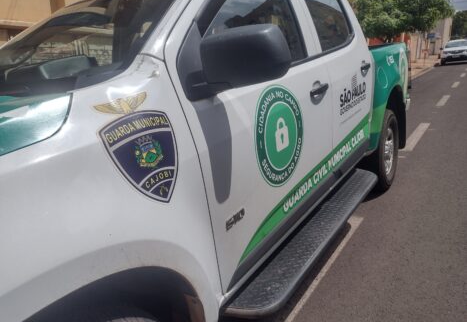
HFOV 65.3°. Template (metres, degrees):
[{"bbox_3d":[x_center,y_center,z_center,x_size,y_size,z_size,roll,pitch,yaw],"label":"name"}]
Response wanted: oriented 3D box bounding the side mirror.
[{"bbox_3d":[0.041,-0.301,1.067,0.200,0.172,0.160,8,21,34],"label":"side mirror"}]

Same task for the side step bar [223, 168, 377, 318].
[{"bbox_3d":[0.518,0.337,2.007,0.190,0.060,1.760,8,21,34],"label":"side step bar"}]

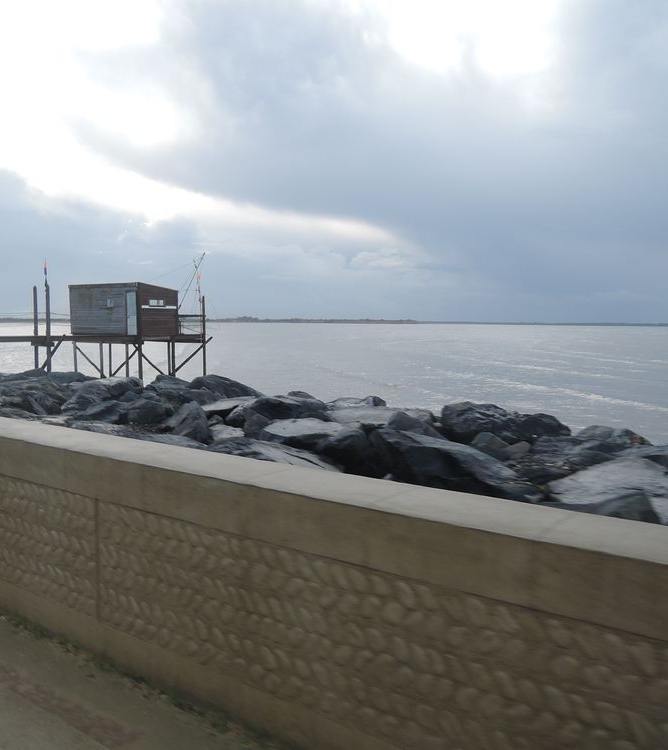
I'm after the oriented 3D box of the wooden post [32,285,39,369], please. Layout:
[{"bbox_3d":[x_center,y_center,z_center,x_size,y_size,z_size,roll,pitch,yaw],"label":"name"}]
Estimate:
[{"bbox_3d":[-11.883,-1.891,27.600,0.160,3.450,0.160,4,5,38],"label":"wooden post"}]

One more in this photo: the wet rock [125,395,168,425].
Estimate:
[{"bbox_3d":[-2.567,0.491,9.501,0.572,0.421,0.515,-1,4,-15],"label":"wet rock"}]

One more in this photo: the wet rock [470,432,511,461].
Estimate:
[{"bbox_3d":[1.692,0.780,7.500,0.413,0.318,0.351,2,4,13],"label":"wet rock"}]

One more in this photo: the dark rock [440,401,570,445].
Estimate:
[{"bbox_3d":[2.395,0.726,9.703,1.665,0.714,1.166,3,5,25],"label":"dark rock"}]

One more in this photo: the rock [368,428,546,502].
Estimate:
[{"bbox_3d":[1.072,0.824,6.152,1.435,0.686,0.889,4,5,37],"label":"rock"}]

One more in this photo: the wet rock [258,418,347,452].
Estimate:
[{"bbox_3d":[-0.323,0.630,7.100,0.800,0.320,0.750,4,5,38],"label":"wet rock"}]

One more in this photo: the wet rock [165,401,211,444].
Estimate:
[{"bbox_3d":[-1.796,0.582,8.500,0.500,0.500,0.500,4,5,38],"label":"wet rock"}]

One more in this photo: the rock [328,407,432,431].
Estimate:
[{"bbox_3d":[0.590,0.565,8.800,1.100,0.320,1.000,4,5,38],"label":"rock"}]

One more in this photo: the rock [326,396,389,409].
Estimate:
[{"bbox_3d":[0.334,0.453,10.300,0.850,0.300,0.700,4,5,38],"label":"rock"}]

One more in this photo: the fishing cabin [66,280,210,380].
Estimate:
[{"bbox_3d":[-9.430,-2.048,33.557,5.200,4.450,4.100,4,5,38],"label":"fishing cabin"}]

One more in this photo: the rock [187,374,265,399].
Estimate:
[{"bbox_3d":[-2.060,0.299,13.204,1.364,0.581,1.023,0,4,-9],"label":"rock"}]

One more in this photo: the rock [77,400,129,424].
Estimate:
[{"bbox_3d":[-3.168,0.536,9.501,0.665,0.348,0.532,-1,5,-19],"label":"rock"}]

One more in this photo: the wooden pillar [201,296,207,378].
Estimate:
[{"bbox_3d":[-6.217,-1.714,33.157,0.150,4.200,0.150,0,4,-11],"label":"wooden pillar"}]

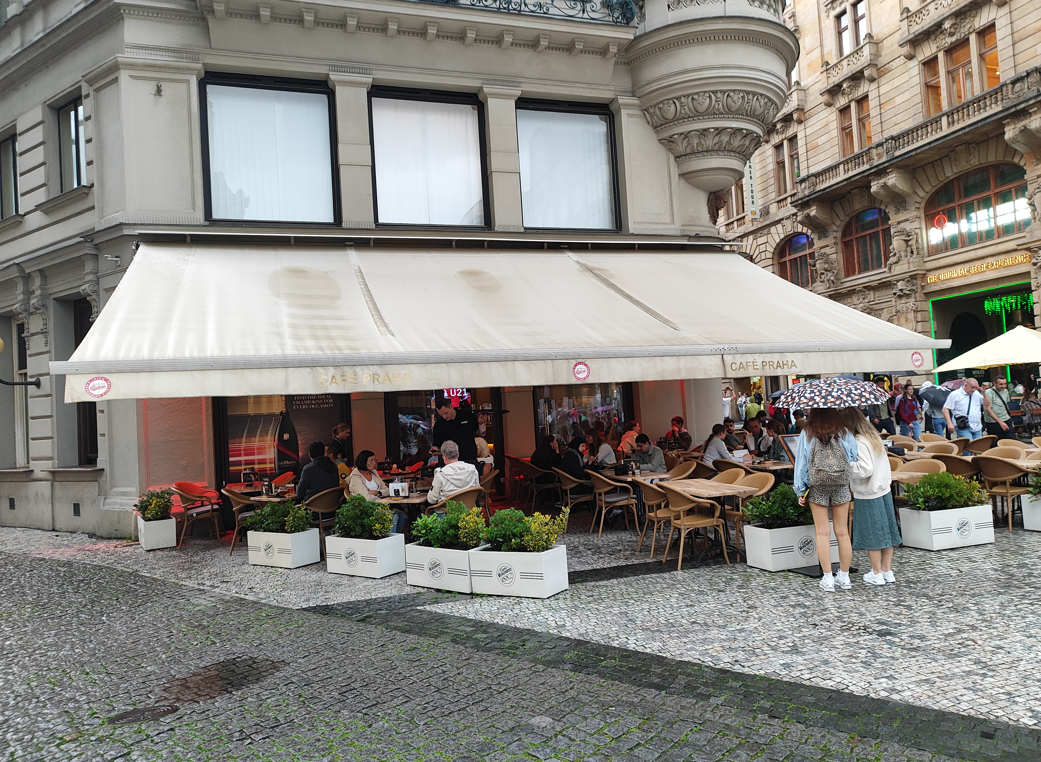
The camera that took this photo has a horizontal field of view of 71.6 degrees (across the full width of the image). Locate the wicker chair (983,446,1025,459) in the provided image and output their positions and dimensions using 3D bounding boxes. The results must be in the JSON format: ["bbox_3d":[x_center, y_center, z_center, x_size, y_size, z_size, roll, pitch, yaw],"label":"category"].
[{"bbox_3d":[5.895,1.248,8.838,0.610,0.850,0.580,-2,-3,-29],"label":"wicker chair"}]

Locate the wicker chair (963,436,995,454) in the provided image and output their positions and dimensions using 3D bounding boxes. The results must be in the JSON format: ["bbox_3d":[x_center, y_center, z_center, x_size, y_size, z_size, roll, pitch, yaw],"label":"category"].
[{"bbox_3d":[7.710,1.360,12.248,0.570,0.840,0.600,-3,-2,-17],"label":"wicker chair"}]

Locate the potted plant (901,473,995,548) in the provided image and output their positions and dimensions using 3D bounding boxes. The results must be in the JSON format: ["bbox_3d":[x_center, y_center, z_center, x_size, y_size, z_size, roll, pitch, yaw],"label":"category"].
[{"bbox_3d":[4.505,1.343,7.651,0.811,0.735,0.418,-3,-2,-17],"label":"potted plant"}]

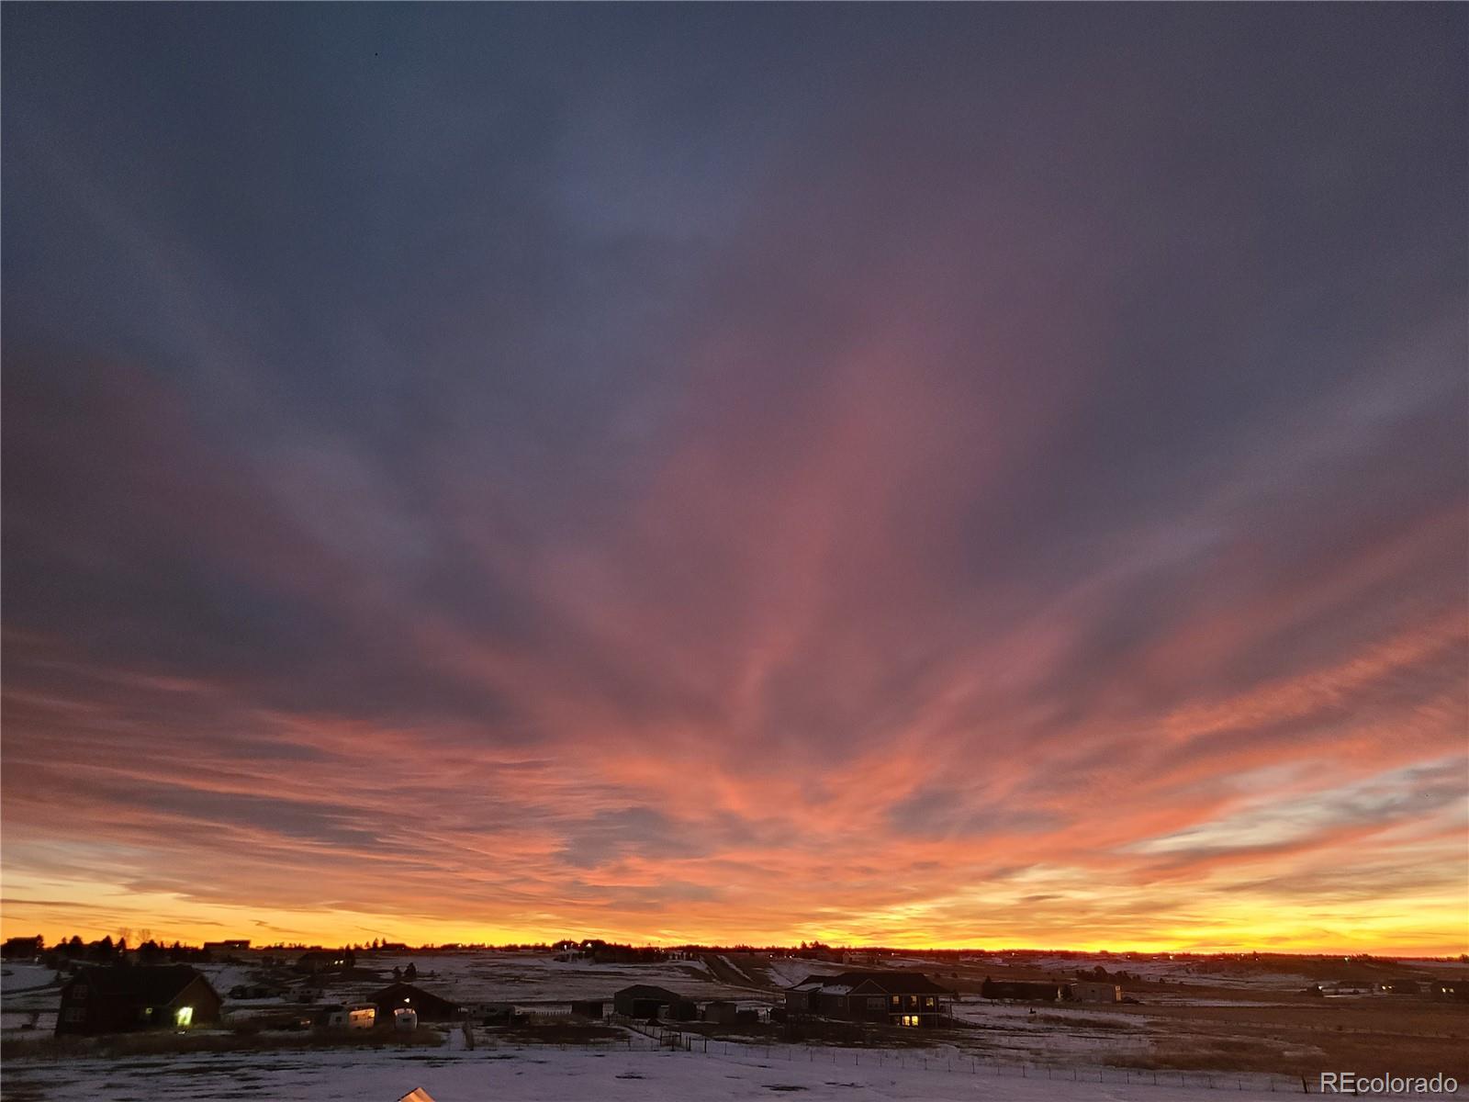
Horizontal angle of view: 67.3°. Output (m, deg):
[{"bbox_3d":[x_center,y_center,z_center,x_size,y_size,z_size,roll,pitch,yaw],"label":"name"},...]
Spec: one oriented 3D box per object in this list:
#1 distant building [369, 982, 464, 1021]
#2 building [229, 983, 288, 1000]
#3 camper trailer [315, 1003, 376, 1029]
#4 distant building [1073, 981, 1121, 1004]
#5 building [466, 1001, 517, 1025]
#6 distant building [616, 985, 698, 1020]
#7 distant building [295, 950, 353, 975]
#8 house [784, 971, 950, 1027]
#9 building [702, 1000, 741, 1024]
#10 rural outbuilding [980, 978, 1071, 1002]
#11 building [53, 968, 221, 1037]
[{"bbox_3d":[-47.320,66.920,164.150,12.210,4.910,12.000,4,-20,-11],"label":"distant building"},{"bbox_3d":[-91.700,85.090,212.970,9.040,2.720,7.000,3,-20,-9],"label":"building"},{"bbox_3d":[-50.854,61.212,145.000,6.929,3.174,2.500,0,-20,0],"label":"camper trailer"},{"bbox_3d":[73.930,90.040,225.250,8.960,3.850,6.000,-8,-21,21],"label":"distant building"},{"bbox_3d":[-34.890,66.640,159.060,6.700,2.700,3.200,4,-20,-11],"label":"building"},{"bbox_3d":[-12.430,70.340,172.430,10.880,4.580,9.000,7,-21,-19],"label":"distant building"},{"bbox_3d":[-140.180,140.820,377.590,16.890,6.680,12.000,5,-21,-14],"label":"distant building"},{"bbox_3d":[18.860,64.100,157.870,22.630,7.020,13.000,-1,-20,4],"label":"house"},{"bbox_3d":[-1.800,66.690,159.500,4.130,2.910,4.000,-9,-22,23],"label":"building"},{"bbox_3d":[60.650,91.560,229.620,16.870,3.500,8.000,-9,-22,22],"label":"rural outbuilding"},{"bbox_3d":[-79.050,59.380,146.510,15.420,7.890,13.000,17,-26,-39],"label":"building"}]

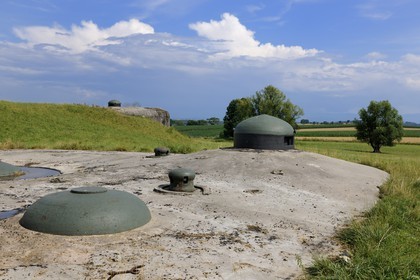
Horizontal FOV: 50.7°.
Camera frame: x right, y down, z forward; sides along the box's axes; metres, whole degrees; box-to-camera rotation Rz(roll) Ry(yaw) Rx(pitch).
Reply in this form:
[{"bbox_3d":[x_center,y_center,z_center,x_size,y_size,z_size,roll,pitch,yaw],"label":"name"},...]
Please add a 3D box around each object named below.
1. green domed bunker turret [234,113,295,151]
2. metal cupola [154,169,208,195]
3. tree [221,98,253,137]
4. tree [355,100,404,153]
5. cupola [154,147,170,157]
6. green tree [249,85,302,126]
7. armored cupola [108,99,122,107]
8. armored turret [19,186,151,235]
[{"bbox_3d":[2.582,-0.376,21.001,2.819,1.615,2.819,0,2,0],"label":"green domed bunker turret"},{"bbox_3d":[-0.651,0.904,10.342,1.200,0.500,1.200,0,2,-10],"label":"metal cupola"},{"bbox_3d":[6.751,-5.089,104.882,7.816,9.474,7.343,0,2,0],"label":"tree"},{"bbox_3d":[22.242,-1.732,57.976,6.280,6.738,6.280,0,2,0],"label":"tree"},{"bbox_3d":[-1.982,0.496,18.533,0.647,0.367,0.647,0,2,0],"label":"cupola"},{"bbox_3d":[16.201,-6.877,107.816,13.156,12.790,12.181,0,2,0],"label":"green tree"},{"bbox_3d":[-12.001,-4.586,56.000,1.660,0.930,1.660,0,2,0],"label":"armored cupola"},{"bbox_3d":[-1.998,1.043,7.245,2.100,0.460,2.100,0,2,0],"label":"armored turret"}]

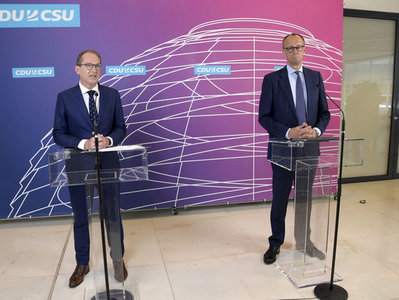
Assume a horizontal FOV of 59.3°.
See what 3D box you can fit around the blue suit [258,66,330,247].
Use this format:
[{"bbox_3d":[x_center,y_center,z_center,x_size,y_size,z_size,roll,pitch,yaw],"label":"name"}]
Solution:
[{"bbox_3d":[0.827,0.081,3.043,0.600,1.550,0.380,-3,9,-10],"label":"blue suit"}]

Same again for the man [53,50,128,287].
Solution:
[{"bbox_3d":[-0.812,0.161,2.677,0.560,1.800,0.460,-4,10,-17],"label":"man"}]

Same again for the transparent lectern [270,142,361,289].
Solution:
[{"bbox_3d":[0.929,0.456,2.842,0.630,1.110,0.480,-3,9,-13],"label":"transparent lectern"}]

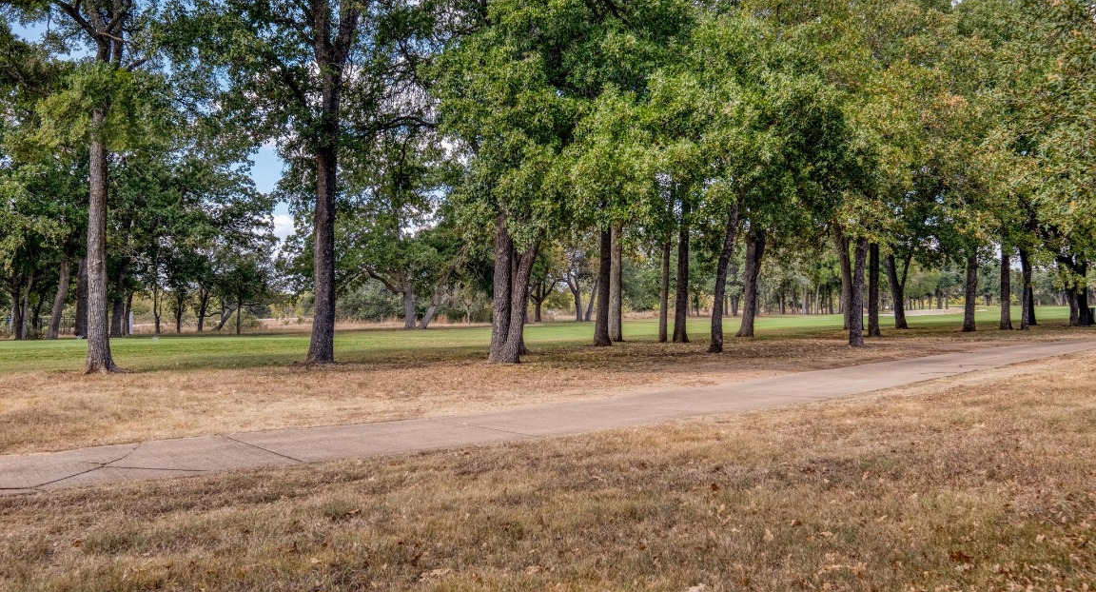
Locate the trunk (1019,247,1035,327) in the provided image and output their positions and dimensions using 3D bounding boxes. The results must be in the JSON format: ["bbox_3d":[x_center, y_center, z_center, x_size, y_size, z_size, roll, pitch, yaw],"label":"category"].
[{"bbox_3d":[23.030,-0.377,49.760,0.823,3.957,0.550,0,0,0],"label":"trunk"}]

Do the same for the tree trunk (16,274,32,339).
[{"bbox_3d":[-19.570,0.432,38.670,0.604,2.393,0.500,0,0,0],"label":"tree trunk"}]

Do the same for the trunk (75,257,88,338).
[{"bbox_3d":[-18.368,0.037,40.740,0.524,3.183,0.520,0,0,0],"label":"trunk"}]

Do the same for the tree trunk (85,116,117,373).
[{"bbox_3d":[-9.298,-1.077,21.500,0.591,5.336,0.520,0,0,0],"label":"tree trunk"}]

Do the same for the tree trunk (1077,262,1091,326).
[{"bbox_3d":[28.080,-0.075,54.211,0.698,3.389,0.550,0,0,0],"label":"tree trunk"}]

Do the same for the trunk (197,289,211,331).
[{"bbox_3d":[-15.707,0.652,47.270,0.608,1.955,0.450,0,0,0],"label":"trunk"}]

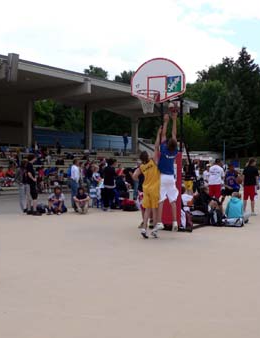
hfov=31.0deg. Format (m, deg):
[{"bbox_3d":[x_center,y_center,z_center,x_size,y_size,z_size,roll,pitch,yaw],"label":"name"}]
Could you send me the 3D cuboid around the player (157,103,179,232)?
[{"bbox_3d":[0.790,0.000,9.600,0.470,2.530,0.500,0,0,-8],"label":"player"}]

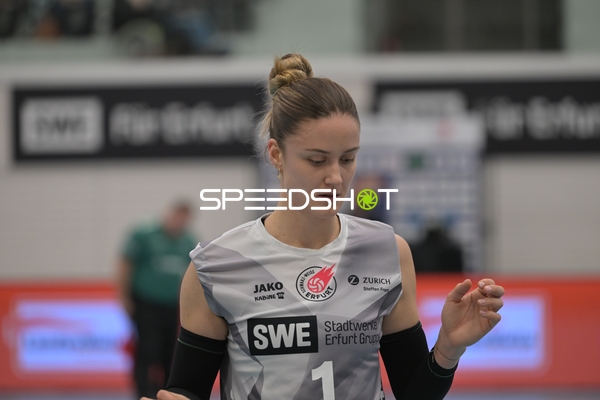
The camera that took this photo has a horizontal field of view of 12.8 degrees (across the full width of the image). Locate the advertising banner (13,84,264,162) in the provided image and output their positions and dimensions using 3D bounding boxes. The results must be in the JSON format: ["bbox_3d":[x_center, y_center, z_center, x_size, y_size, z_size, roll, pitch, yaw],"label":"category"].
[{"bbox_3d":[-1.546,-0.732,25.600,2.460,0.740,0.050,-1,0,7],"label":"advertising banner"}]

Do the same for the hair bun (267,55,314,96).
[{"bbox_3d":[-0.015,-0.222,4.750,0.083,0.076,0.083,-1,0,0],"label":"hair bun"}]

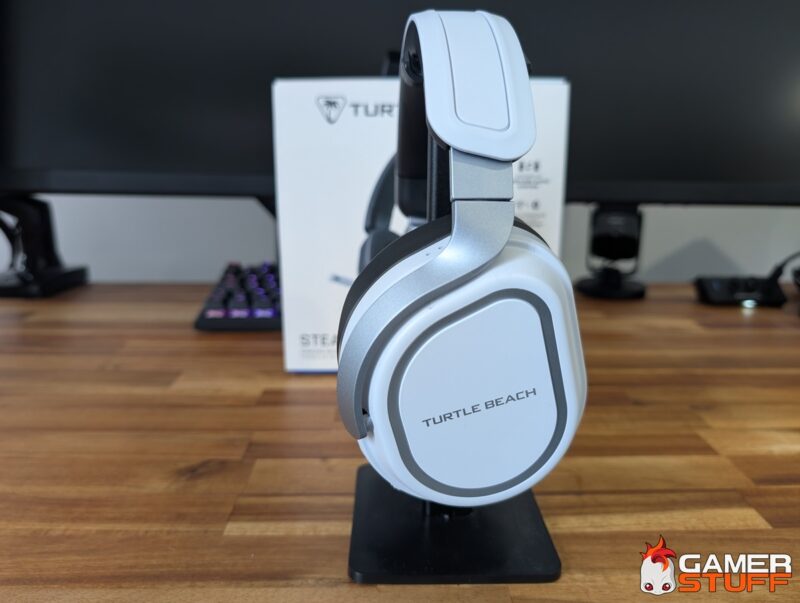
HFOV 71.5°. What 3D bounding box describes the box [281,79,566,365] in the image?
[{"bbox_3d":[0.017,-0.067,0.509,0.233,0.240,0.100,-1,16,-3],"label":"box"}]

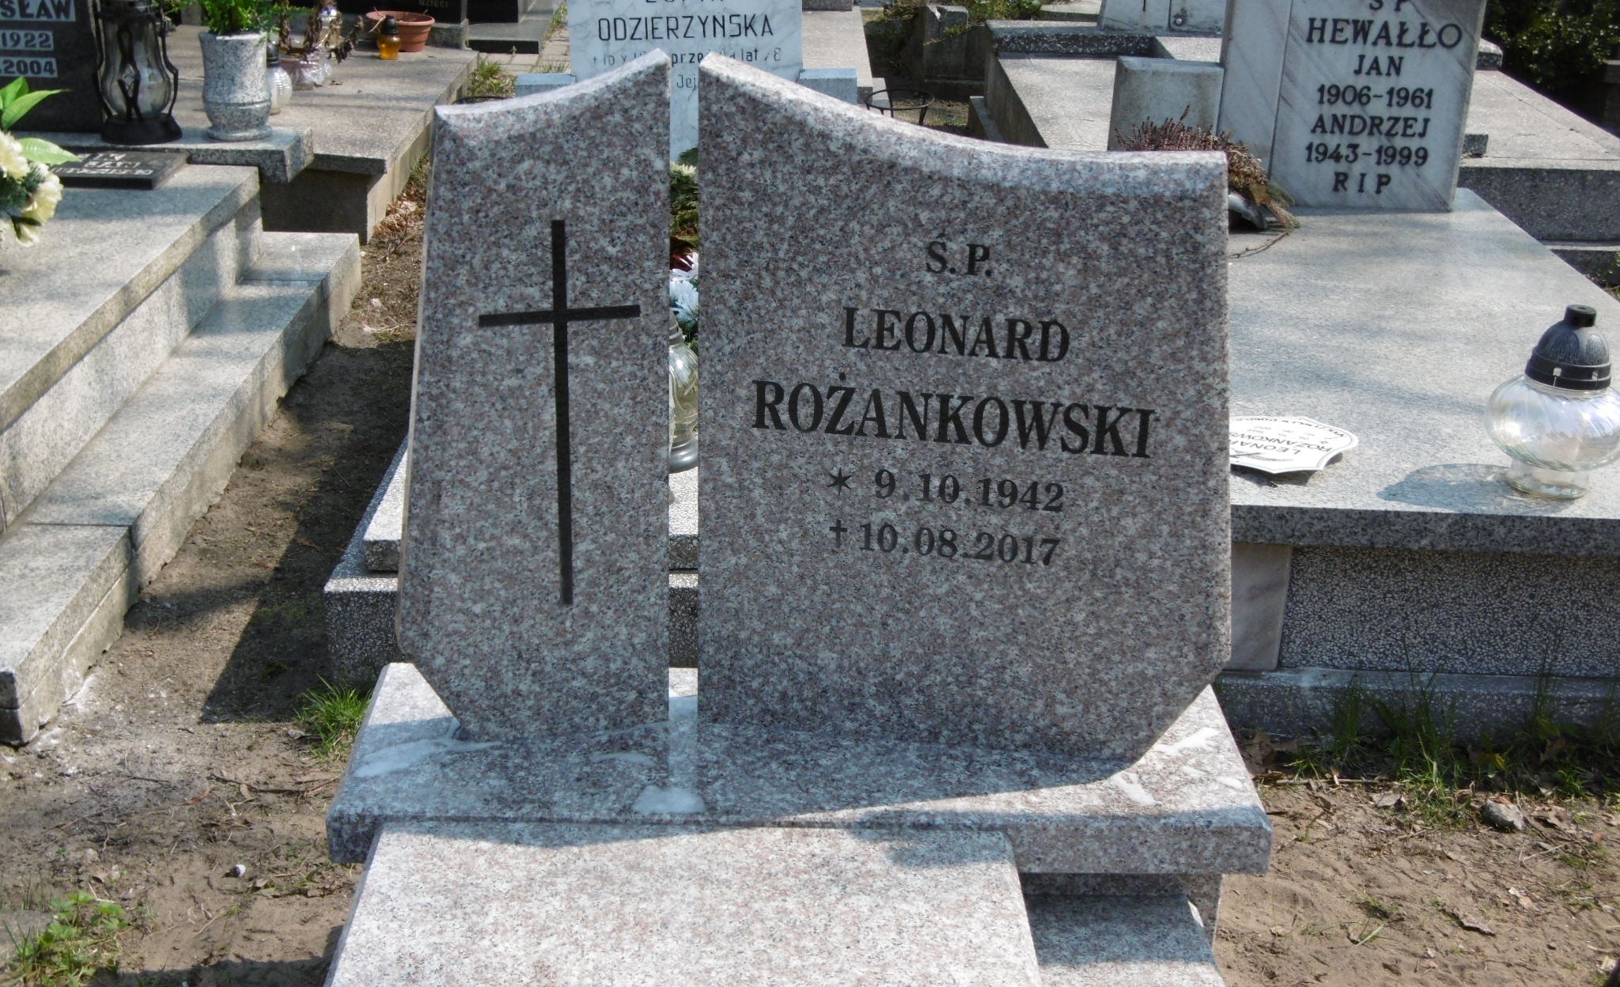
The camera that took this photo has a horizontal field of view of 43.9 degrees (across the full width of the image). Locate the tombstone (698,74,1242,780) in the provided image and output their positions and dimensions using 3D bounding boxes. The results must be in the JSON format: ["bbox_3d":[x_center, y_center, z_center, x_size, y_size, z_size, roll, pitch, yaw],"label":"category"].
[{"bbox_3d":[0.175,-0.082,2.191,0.598,0.755,0.075,4,20,8],"label":"tombstone"}]

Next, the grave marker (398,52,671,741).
[{"bbox_3d":[-0.310,-0.092,2.200,0.318,0.755,0.075,-4,20,-10],"label":"grave marker"}]

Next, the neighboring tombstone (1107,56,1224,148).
[{"bbox_3d":[0.673,-0.691,3.818,0.220,0.280,0.100,1,24,0],"label":"neighboring tombstone"}]

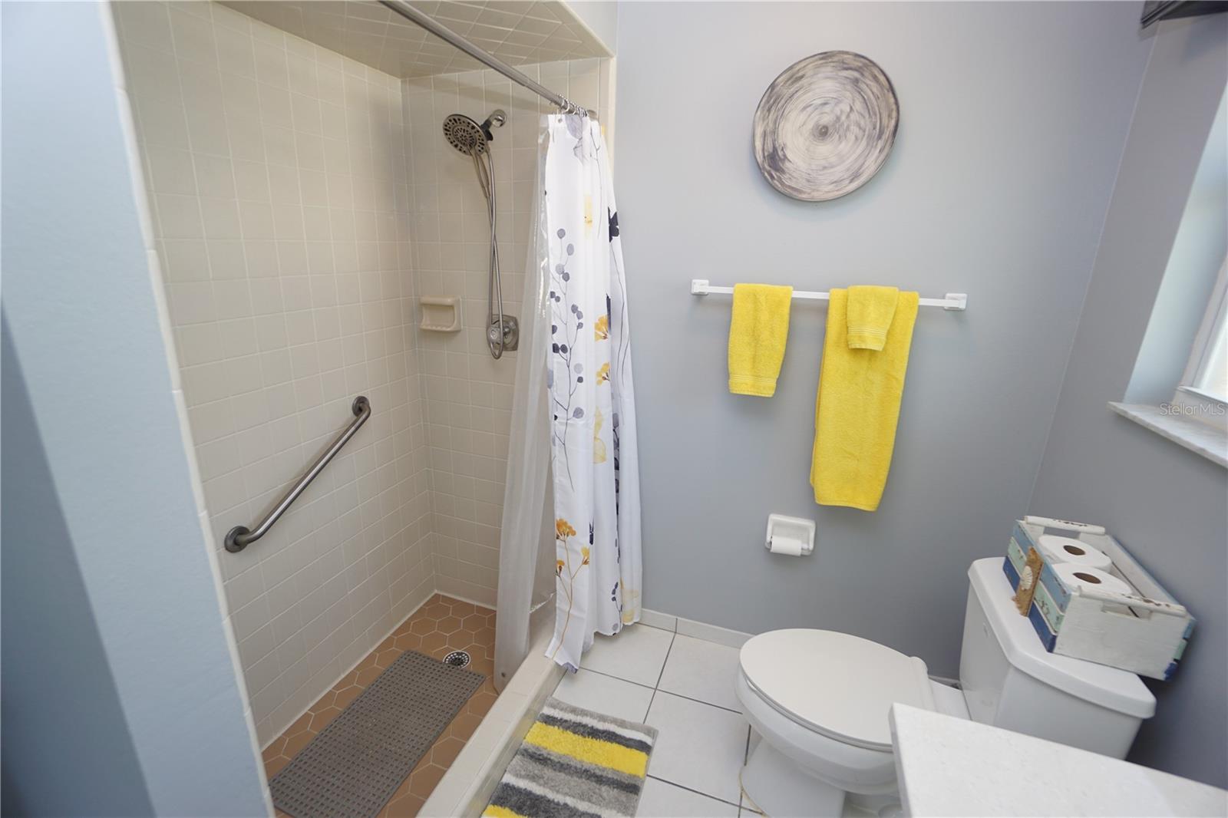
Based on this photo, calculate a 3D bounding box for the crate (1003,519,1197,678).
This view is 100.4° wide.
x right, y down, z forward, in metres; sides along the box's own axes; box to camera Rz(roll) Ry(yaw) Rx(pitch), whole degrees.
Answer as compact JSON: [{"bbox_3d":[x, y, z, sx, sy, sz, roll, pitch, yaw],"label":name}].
[{"bbox_3d":[0.996,0.381,1.090,0.178,0.142,0.316,8,17,22],"label":"crate"}]

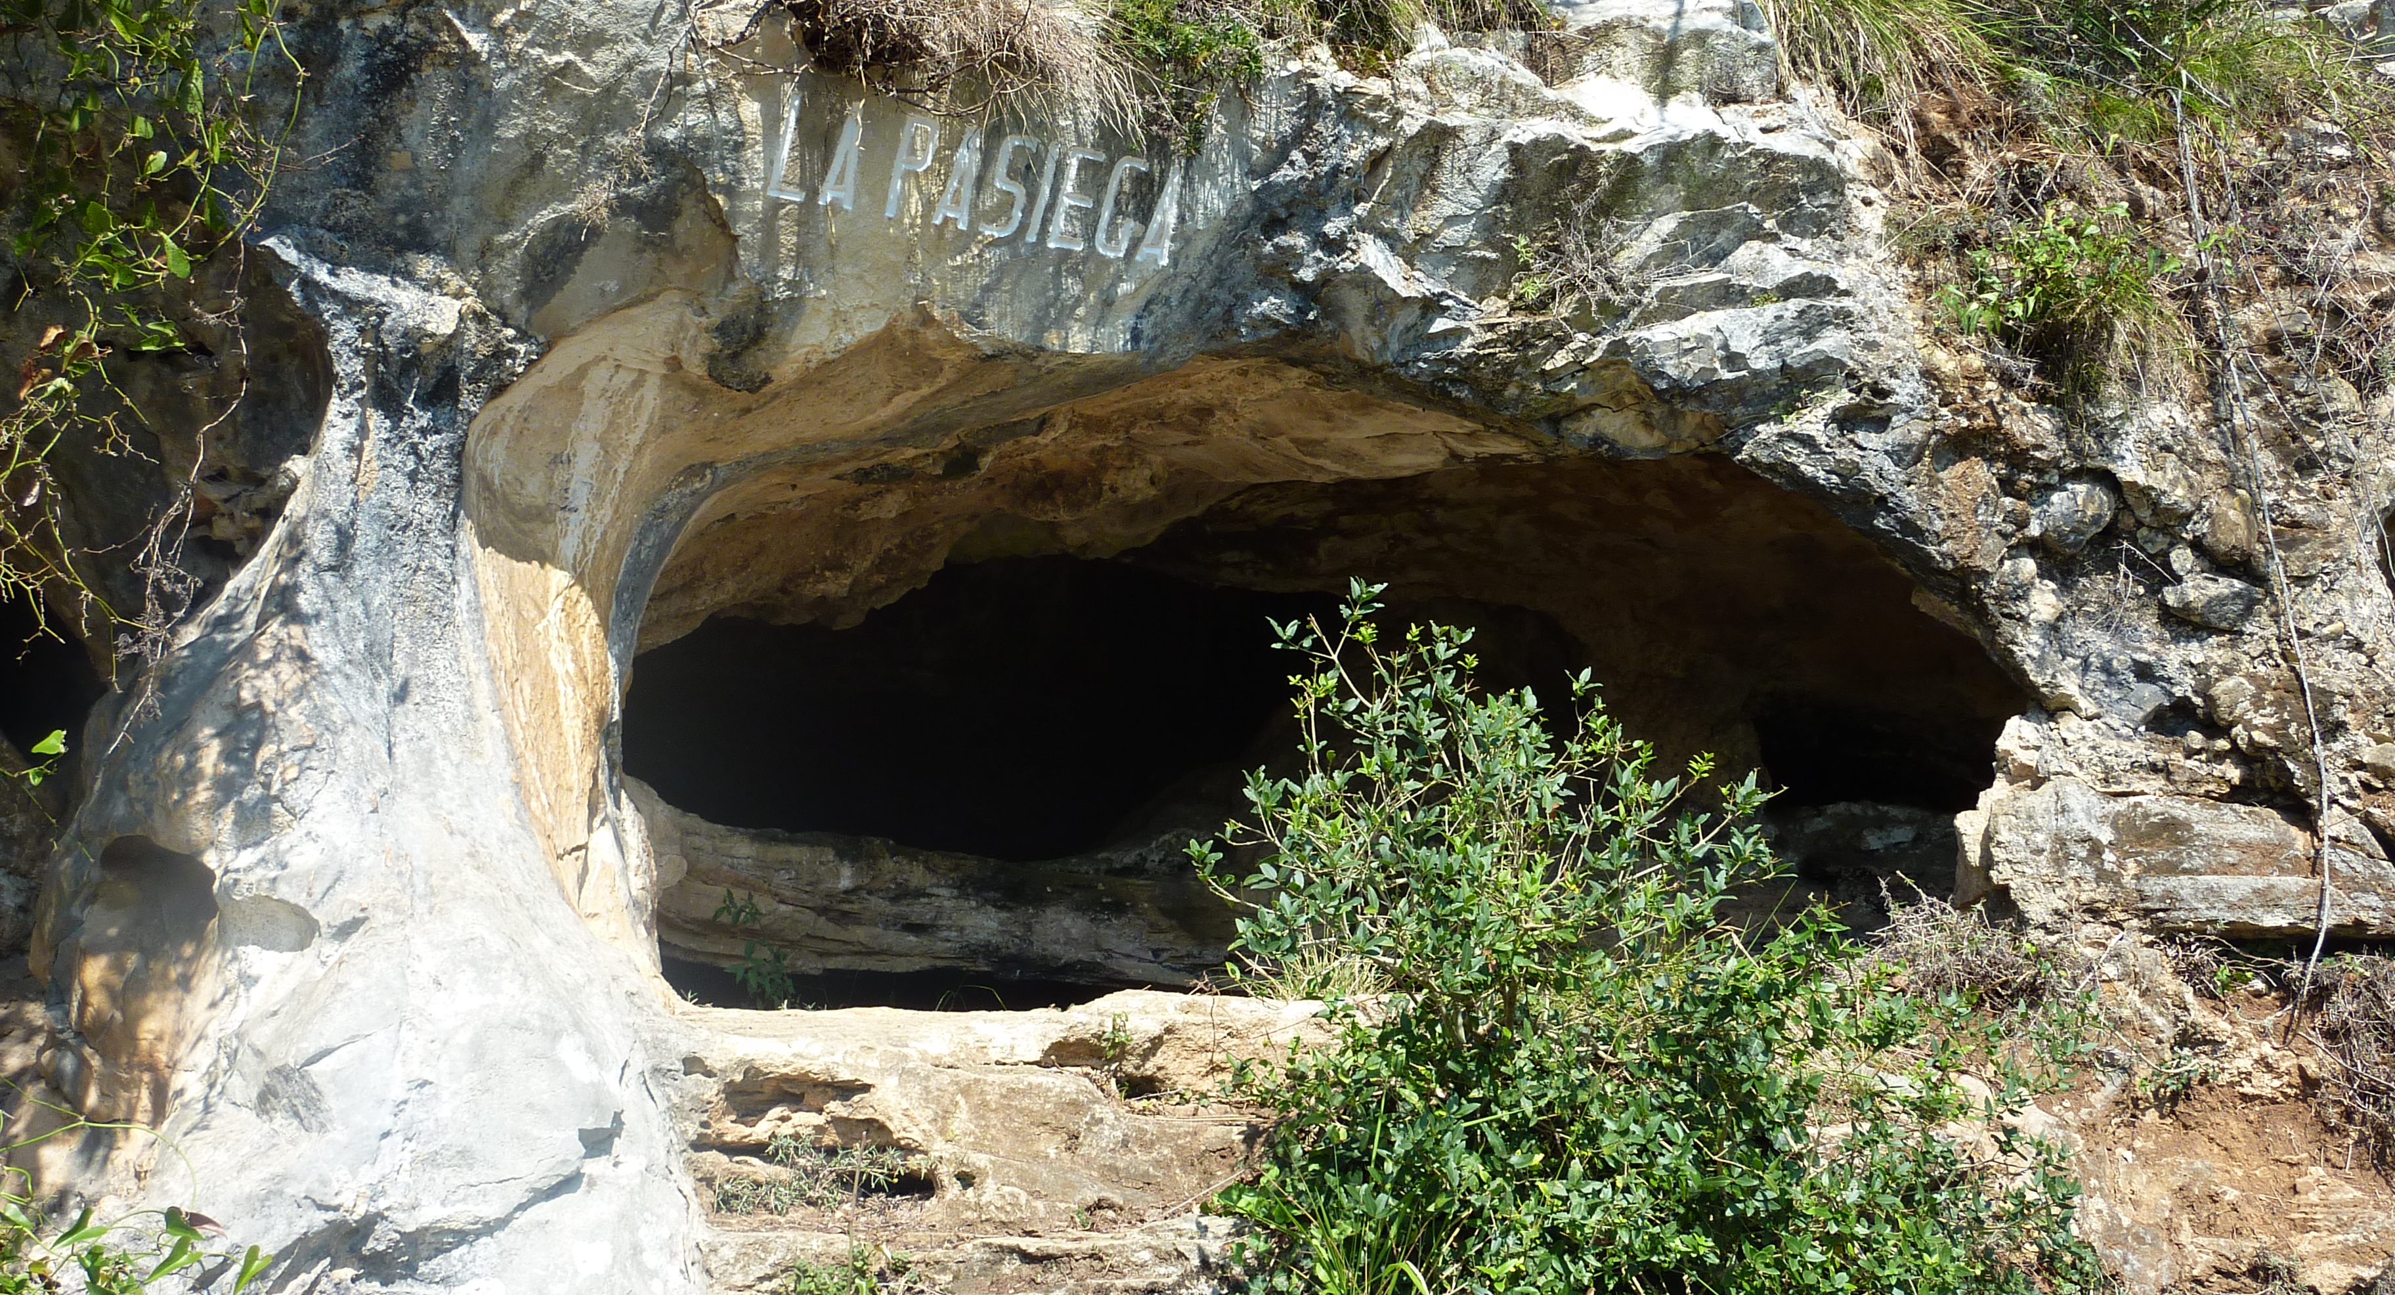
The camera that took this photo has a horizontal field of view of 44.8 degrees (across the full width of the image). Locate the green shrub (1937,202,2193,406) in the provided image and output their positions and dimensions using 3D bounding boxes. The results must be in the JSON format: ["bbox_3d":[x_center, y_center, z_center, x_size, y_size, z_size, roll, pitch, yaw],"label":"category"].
[{"bbox_3d":[1.761,-0.697,5.900,0.500,0.420,0.400,-1,-7,6],"label":"green shrub"}]

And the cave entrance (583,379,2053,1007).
[{"bbox_3d":[0.244,0.105,5.700,2.700,1.200,1.000,1,-7,-5],"label":"cave entrance"}]

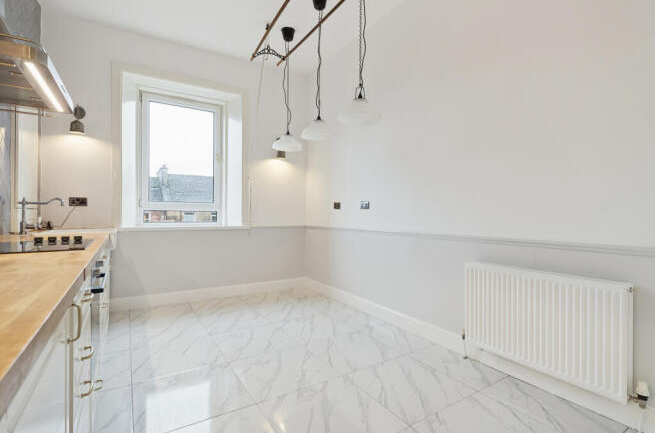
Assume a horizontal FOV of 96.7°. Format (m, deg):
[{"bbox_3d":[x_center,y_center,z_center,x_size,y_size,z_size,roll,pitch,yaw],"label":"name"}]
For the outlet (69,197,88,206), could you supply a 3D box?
[{"bbox_3d":[-2.635,-0.151,3.081,0.147,0.087,0.012,0,0,-32],"label":"outlet"}]

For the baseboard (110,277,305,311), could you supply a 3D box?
[{"bbox_3d":[-1.401,1.006,3.841,2.410,0.140,0.020,0,0,-32],"label":"baseboard"}]

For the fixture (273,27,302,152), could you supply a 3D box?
[{"bbox_3d":[-0.439,-1.424,3.260,0.336,1.349,0.336,0,0,0],"label":"fixture"}]

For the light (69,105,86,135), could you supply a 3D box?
[{"bbox_3d":[-2.584,-1.024,3.016,0.121,0.297,0.184,0,0,-32],"label":"light"}]

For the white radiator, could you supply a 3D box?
[{"bbox_3d":[1.251,0.620,1.764,0.082,0.571,0.835,0,0,-32],"label":"white radiator"}]

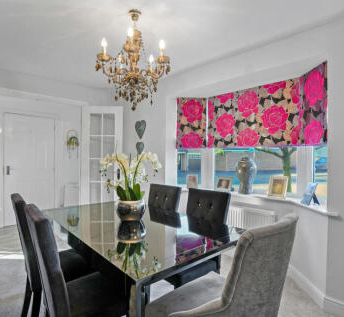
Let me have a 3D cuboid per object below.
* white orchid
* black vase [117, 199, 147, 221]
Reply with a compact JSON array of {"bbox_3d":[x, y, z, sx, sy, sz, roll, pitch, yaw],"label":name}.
[{"bbox_3d":[-0.320,0.130,1.735,0.480,0.385,0.330,0,0,0],"label":"white orchid"},{"bbox_3d":[-0.316,0.397,1.745,0.225,0.140,0.225,0,0,0],"label":"black vase"}]

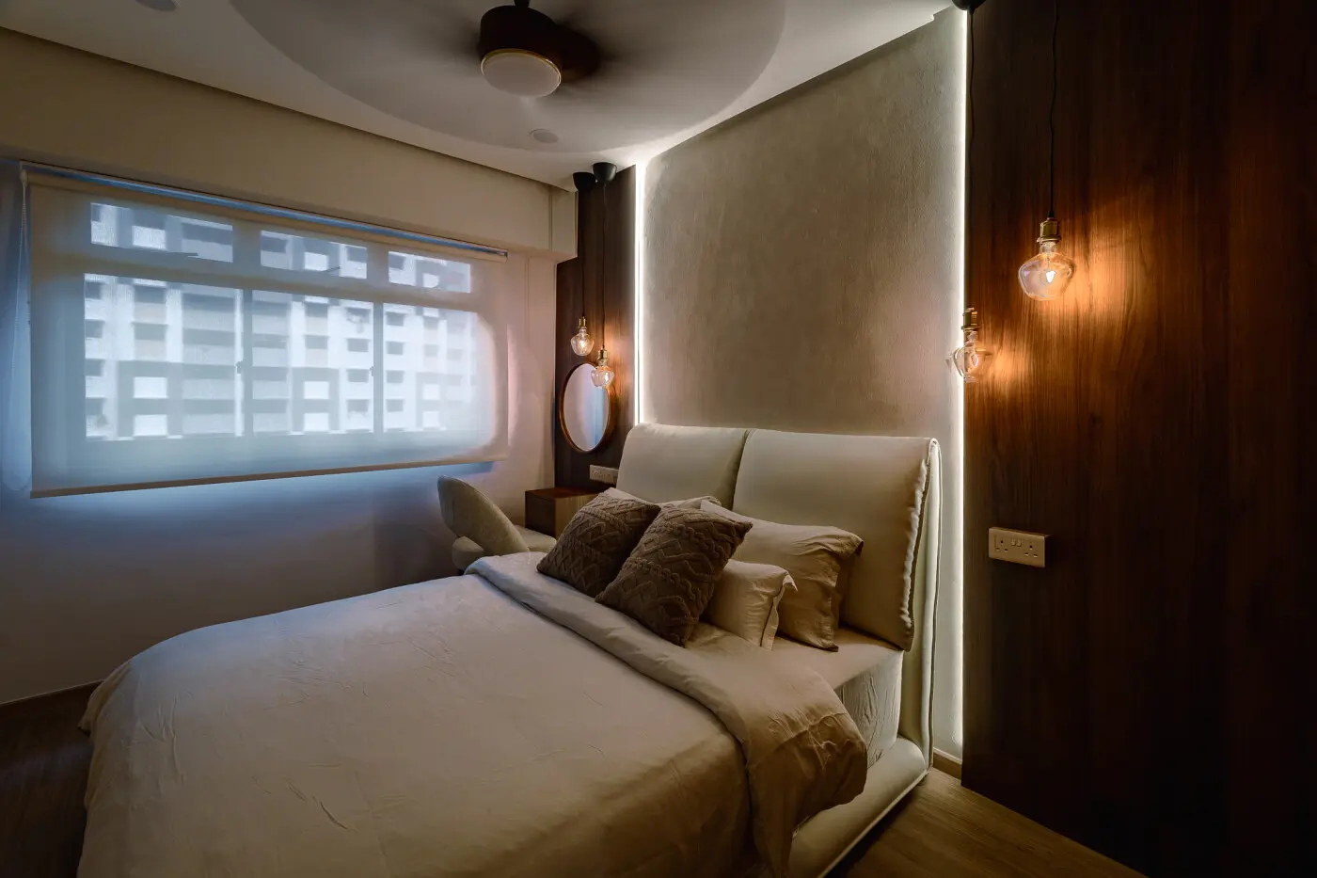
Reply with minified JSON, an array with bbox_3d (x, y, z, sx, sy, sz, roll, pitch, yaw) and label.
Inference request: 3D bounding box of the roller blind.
[{"bbox_3d":[-1.754,-0.477,2.881,2.050,1.310,0.100,-2,3,-40],"label":"roller blind"}]

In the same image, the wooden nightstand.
[{"bbox_3d":[-0.600,0.446,3.340,0.320,0.230,0.330,-2,3,-40],"label":"wooden nightstand"}]

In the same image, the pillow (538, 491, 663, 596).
[{"bbox_3d":[-0.244,0.408,2.197,0.450,0.420,0.140,3,-40,50],"label":"pillow"}]

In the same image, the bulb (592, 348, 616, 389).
[{"bbox_3d":[-0.300,-0.387,2.990,0.120,0.222,0.120,0,3,0],"label":"bulb"}]

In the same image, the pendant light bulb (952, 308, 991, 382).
[{"bbox_3d":[0.911,-0.275,1.600,0.120,0.220,0.120,-2,3,-40],"label":"pendant light bulb"}]

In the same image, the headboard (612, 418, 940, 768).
[{"bbox_3d":[0.345,0.507,2.332,0.200,1.090,1.560,-2,3,-40],"label":"headboard"}]

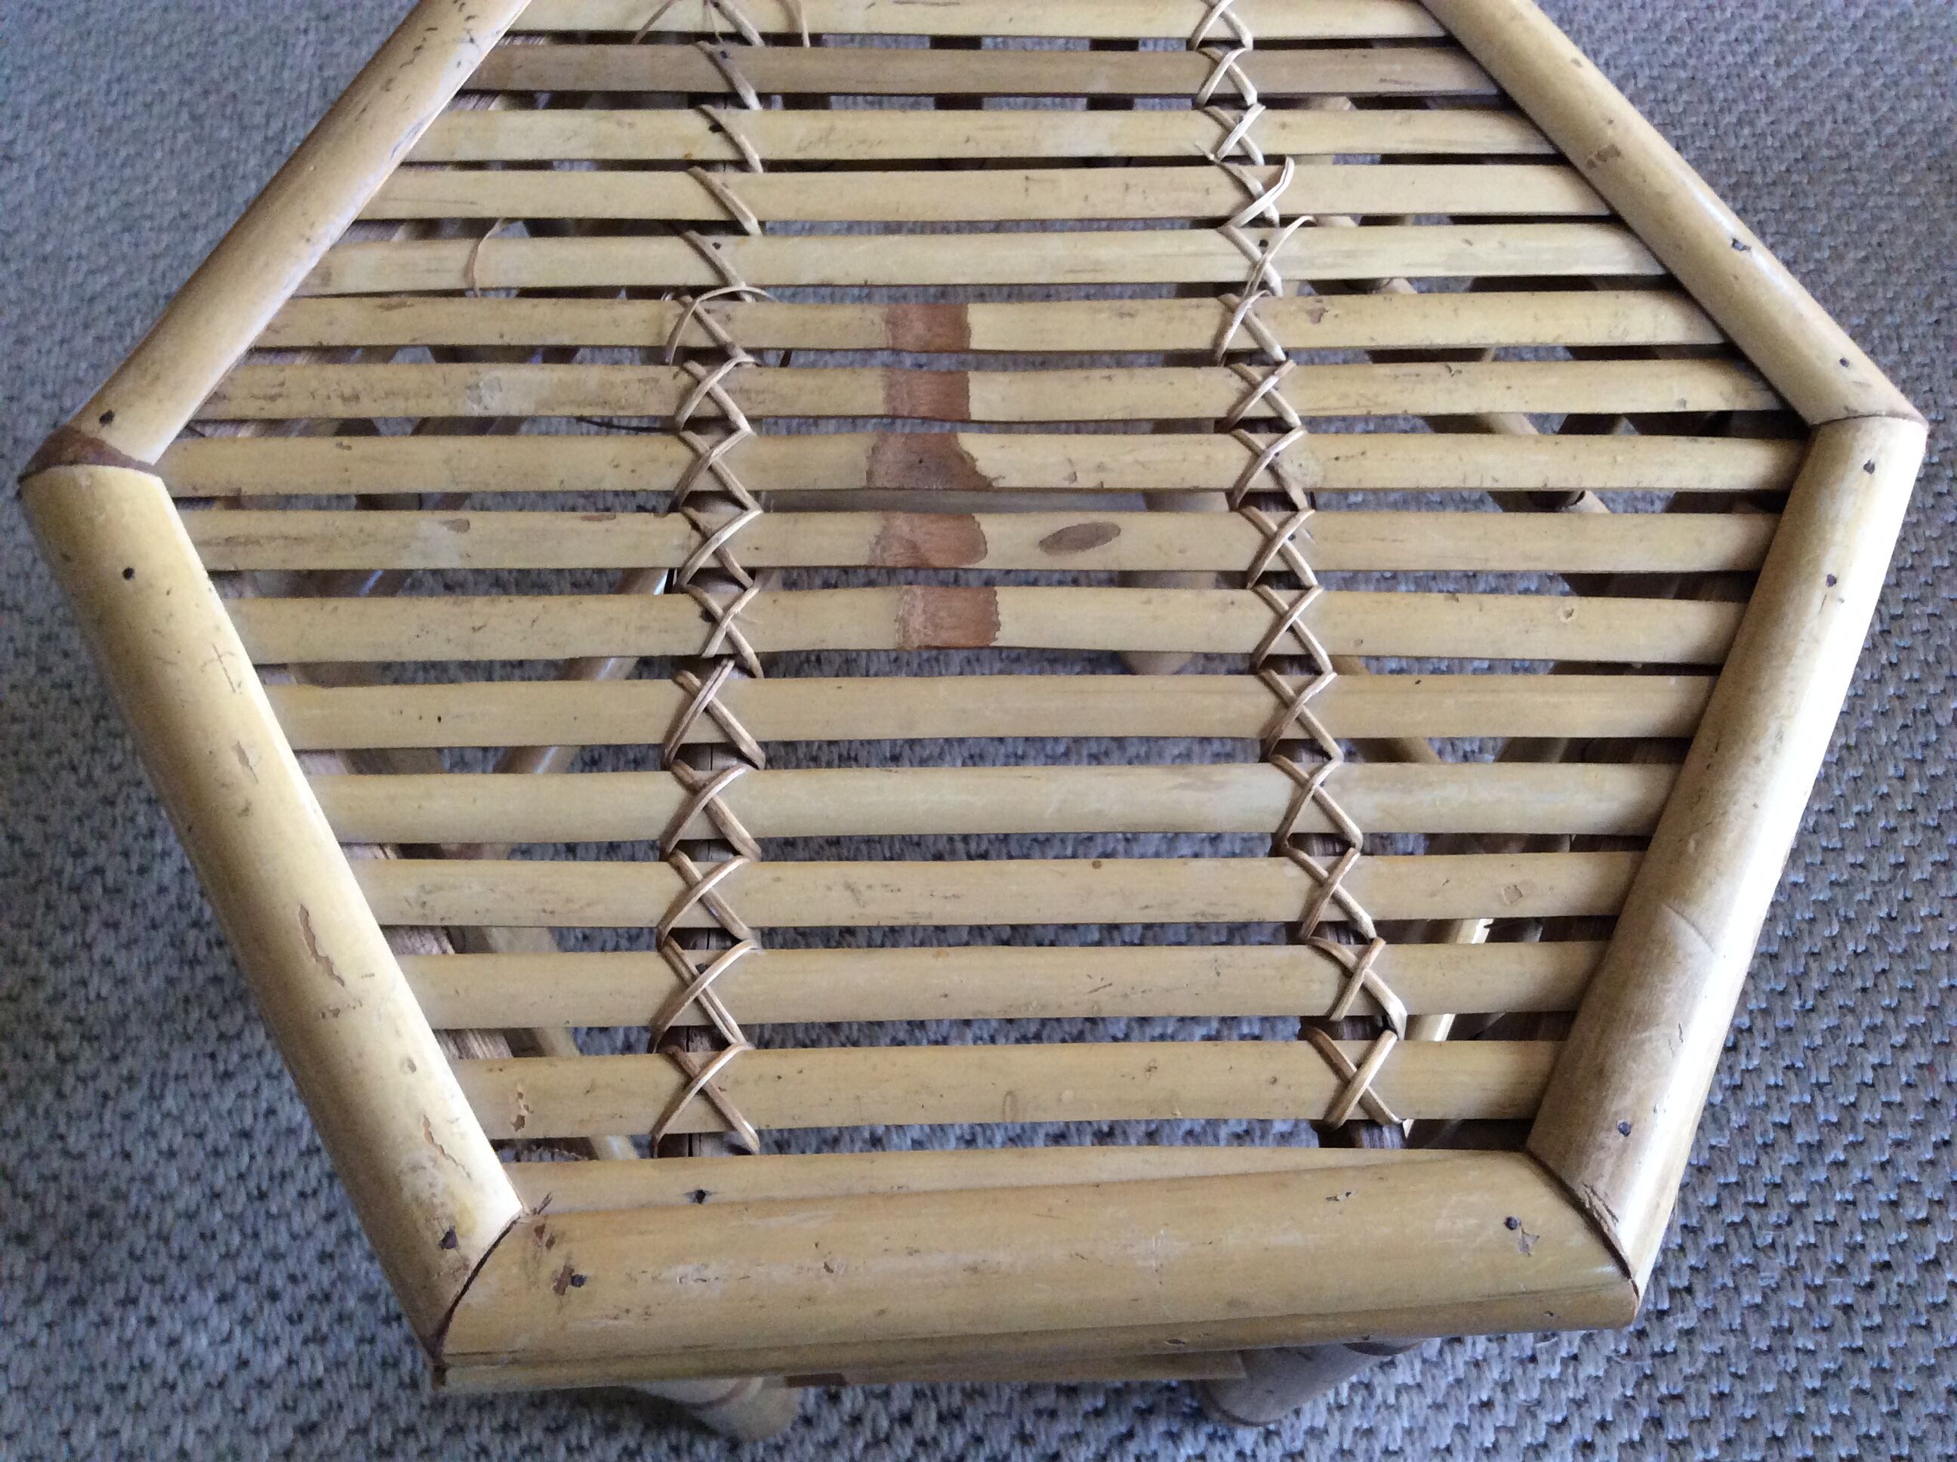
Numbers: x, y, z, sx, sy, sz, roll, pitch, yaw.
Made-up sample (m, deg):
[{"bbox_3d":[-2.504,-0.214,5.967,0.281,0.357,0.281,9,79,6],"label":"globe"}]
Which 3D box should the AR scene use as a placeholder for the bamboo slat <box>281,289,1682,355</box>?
[{"bbox_3d":[0.004,-0.118,0.530,0.439,0.009,0.016,0,66,-1],"label":"bamboo slat"}]

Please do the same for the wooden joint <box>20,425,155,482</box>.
[{"bbox_3d":[-0.264,-0.082,0.537,0.041,0.022,0.015,-1,66,-1],"label":"wooden joint"}]

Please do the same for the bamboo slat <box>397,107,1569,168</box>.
[{"bbox_3d":[0.003,-0.189,0.579,0.378,0.007,0.019,-1,67,-1],"label":"bamboo slat"}]

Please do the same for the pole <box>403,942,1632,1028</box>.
[{"bbox_3d":[0.007,0.064,0.449,0.309,0.009,0.018,-1,66,-1],"label":"pole"}]

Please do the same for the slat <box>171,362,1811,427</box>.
[{"bbox_3d":[0.005,-0.096,0.520,0.465,0.009,0.017,0,66,-1],"label":"slat"}]

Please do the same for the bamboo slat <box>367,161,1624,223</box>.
[{"bbox_3d":[0.002,-0.174,0.585,0.417,0.008,0.020,0,66,0],"label":"bamboo slat"}]

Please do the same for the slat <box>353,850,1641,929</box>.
[{"bbox_3d":[0.008,0.042,0.486,0.364,0.008,0.018,0,66,0],"label":"slat"}]

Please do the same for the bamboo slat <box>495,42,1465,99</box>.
[{"bbox_3d":[0.000,-0.206,0.569,0.329,0.009,0.018,0,66,-1],"label":"bamboo slat"}]

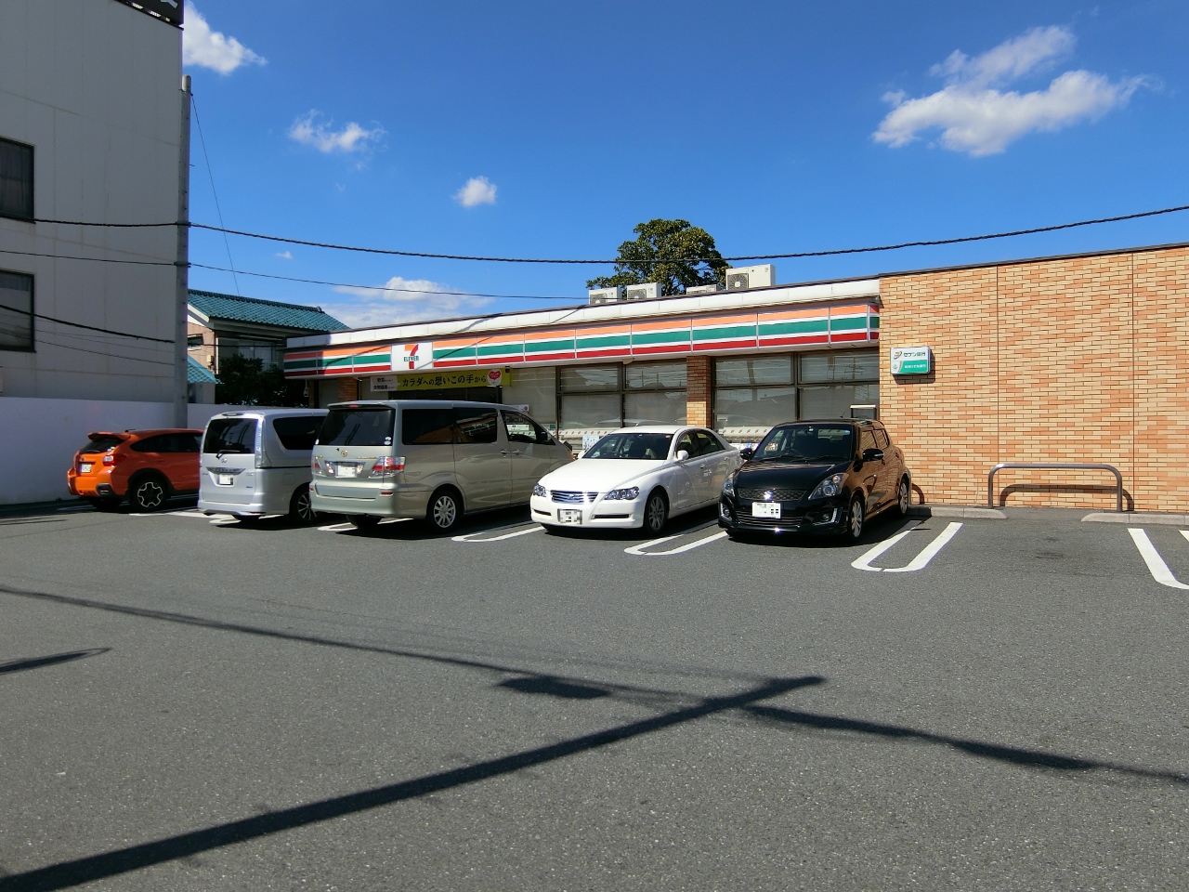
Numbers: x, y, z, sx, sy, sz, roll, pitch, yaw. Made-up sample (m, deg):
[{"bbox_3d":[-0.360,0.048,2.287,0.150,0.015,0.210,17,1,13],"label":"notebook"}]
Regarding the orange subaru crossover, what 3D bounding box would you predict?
[{"bbox_3d":[-8.652,0.425,17.617,1.810,1.570,4.450,0,2,32],"label":"orange subaru crossover"}]

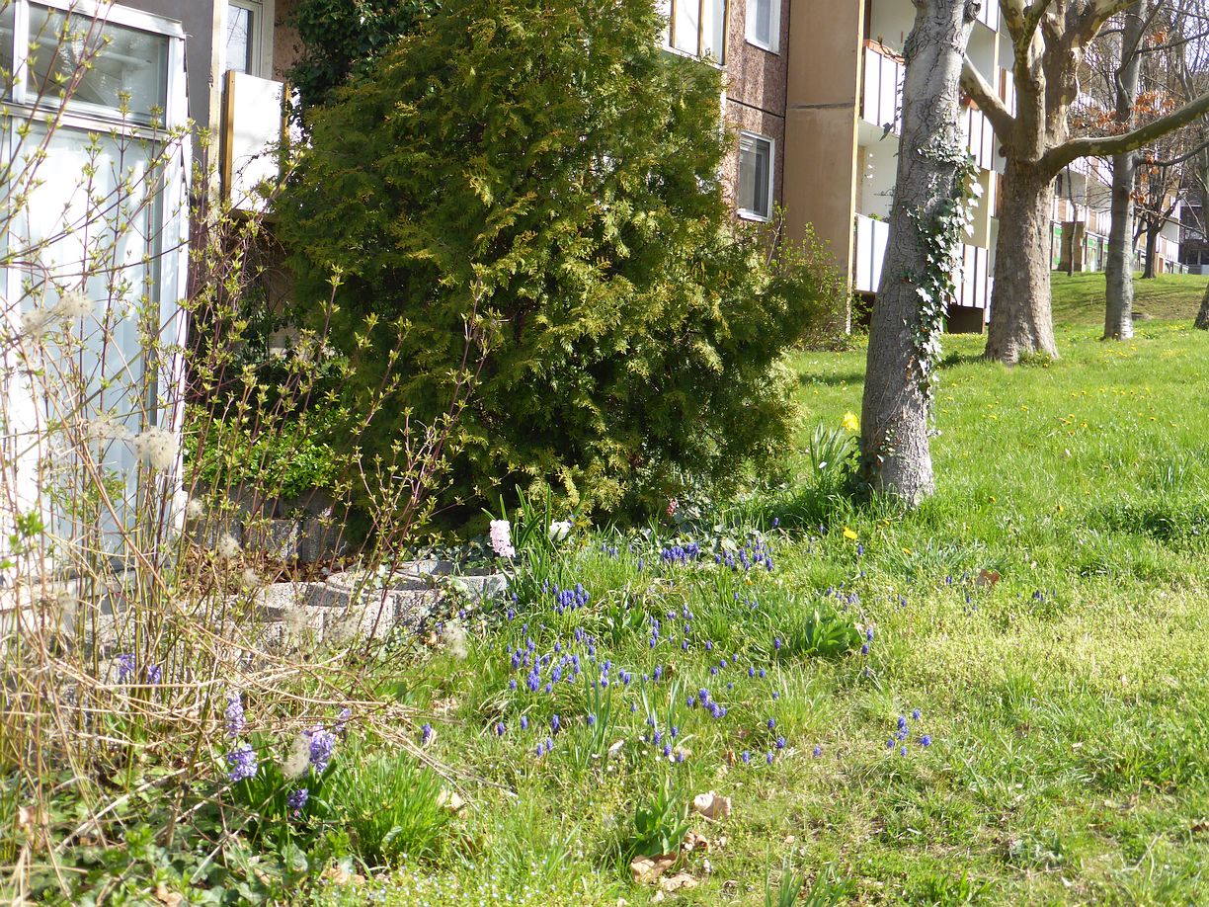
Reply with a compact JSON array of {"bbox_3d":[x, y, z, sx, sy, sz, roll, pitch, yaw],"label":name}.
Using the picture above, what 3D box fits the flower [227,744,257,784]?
[{"bbox_3d":[-0.874,0.746,3.870,0.070,0.090,0.068,2,1,0],"label":"flower"}]

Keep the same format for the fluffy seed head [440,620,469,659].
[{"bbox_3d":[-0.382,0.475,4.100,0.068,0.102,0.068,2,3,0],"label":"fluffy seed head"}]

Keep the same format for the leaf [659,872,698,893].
[{"bbox_3d":[0.170,0.978,3.670,0.083,0.027,0.070,2,1,0],"label":"leaf"}]

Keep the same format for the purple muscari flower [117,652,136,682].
[{"bbox_3d":[-1.385,0.619,4.650,0.051,0.083,0.051,2,1,0],"label":"purple muscari flower"}]

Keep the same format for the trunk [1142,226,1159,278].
[{"bbox_3d":[18.683,-6.881,55.000,0.500,1.830,0.500,2,3,0],"label":"trunk"}]

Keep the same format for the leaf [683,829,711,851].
[{"bbox_3d":[0.218,0.927,3.840,0.064,0.036,0.057,2,1,0],"label":"leaf"}]

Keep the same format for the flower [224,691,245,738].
[{"bbox_3d":[-0.939,0.661,4.080,0.051,0.115,0.051,2,1,0],"label":"flower"}]

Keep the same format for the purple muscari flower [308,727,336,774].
[{"bbox_3d":[-0.685,0.721,3.900,0.067,0.108,0.065,2,3,0],"label":"purple muscari flower"}]

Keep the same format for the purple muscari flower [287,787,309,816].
[{"bbox_3d":[-0.716,0.813,3.750,0.047,0.064,0.047,2,1,0],"label":"purple muscari flower"}]

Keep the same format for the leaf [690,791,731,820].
[{"bbox_3d":[0.262,0.858,3.920,0.095,0.058,0.075,2,3,0],"label":"leaf"}]

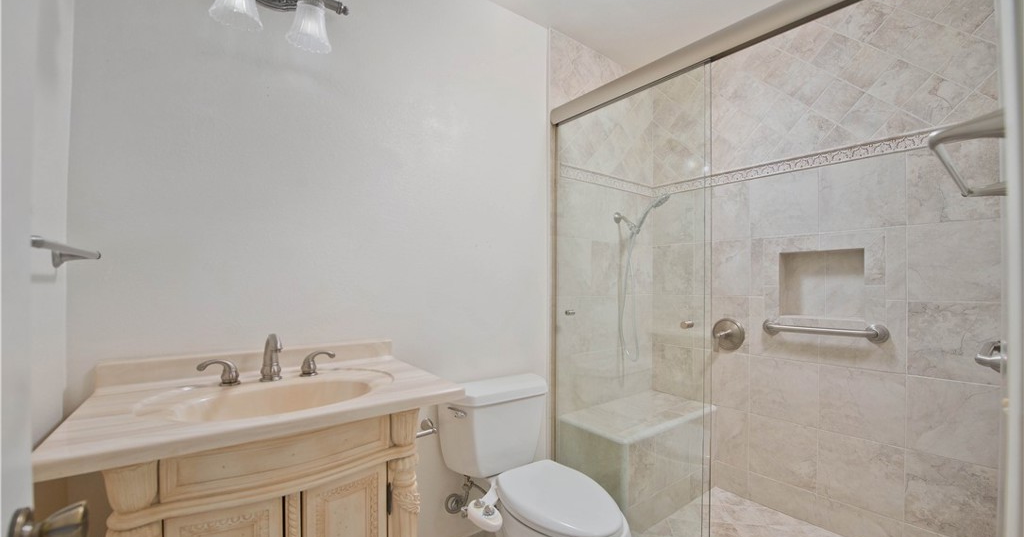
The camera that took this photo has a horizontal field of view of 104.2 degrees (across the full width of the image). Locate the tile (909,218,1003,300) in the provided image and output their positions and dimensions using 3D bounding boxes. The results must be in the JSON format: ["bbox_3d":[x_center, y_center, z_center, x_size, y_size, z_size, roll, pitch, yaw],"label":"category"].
[{"bbox_3d":[1.756,-0.024,1.588,0.010,0.308,0.255,1,-1,-43],"label":"tile"}]

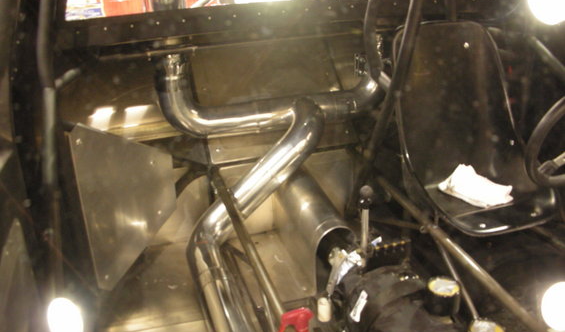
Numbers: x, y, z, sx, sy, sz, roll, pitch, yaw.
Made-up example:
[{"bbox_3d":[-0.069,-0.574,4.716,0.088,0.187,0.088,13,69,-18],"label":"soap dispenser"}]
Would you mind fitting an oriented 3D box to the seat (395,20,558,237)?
[{"bbox_3d":[0.615,-0.129,1.845,0.460,0.560,0.510,-8,28,-15],"label":"seat"}]

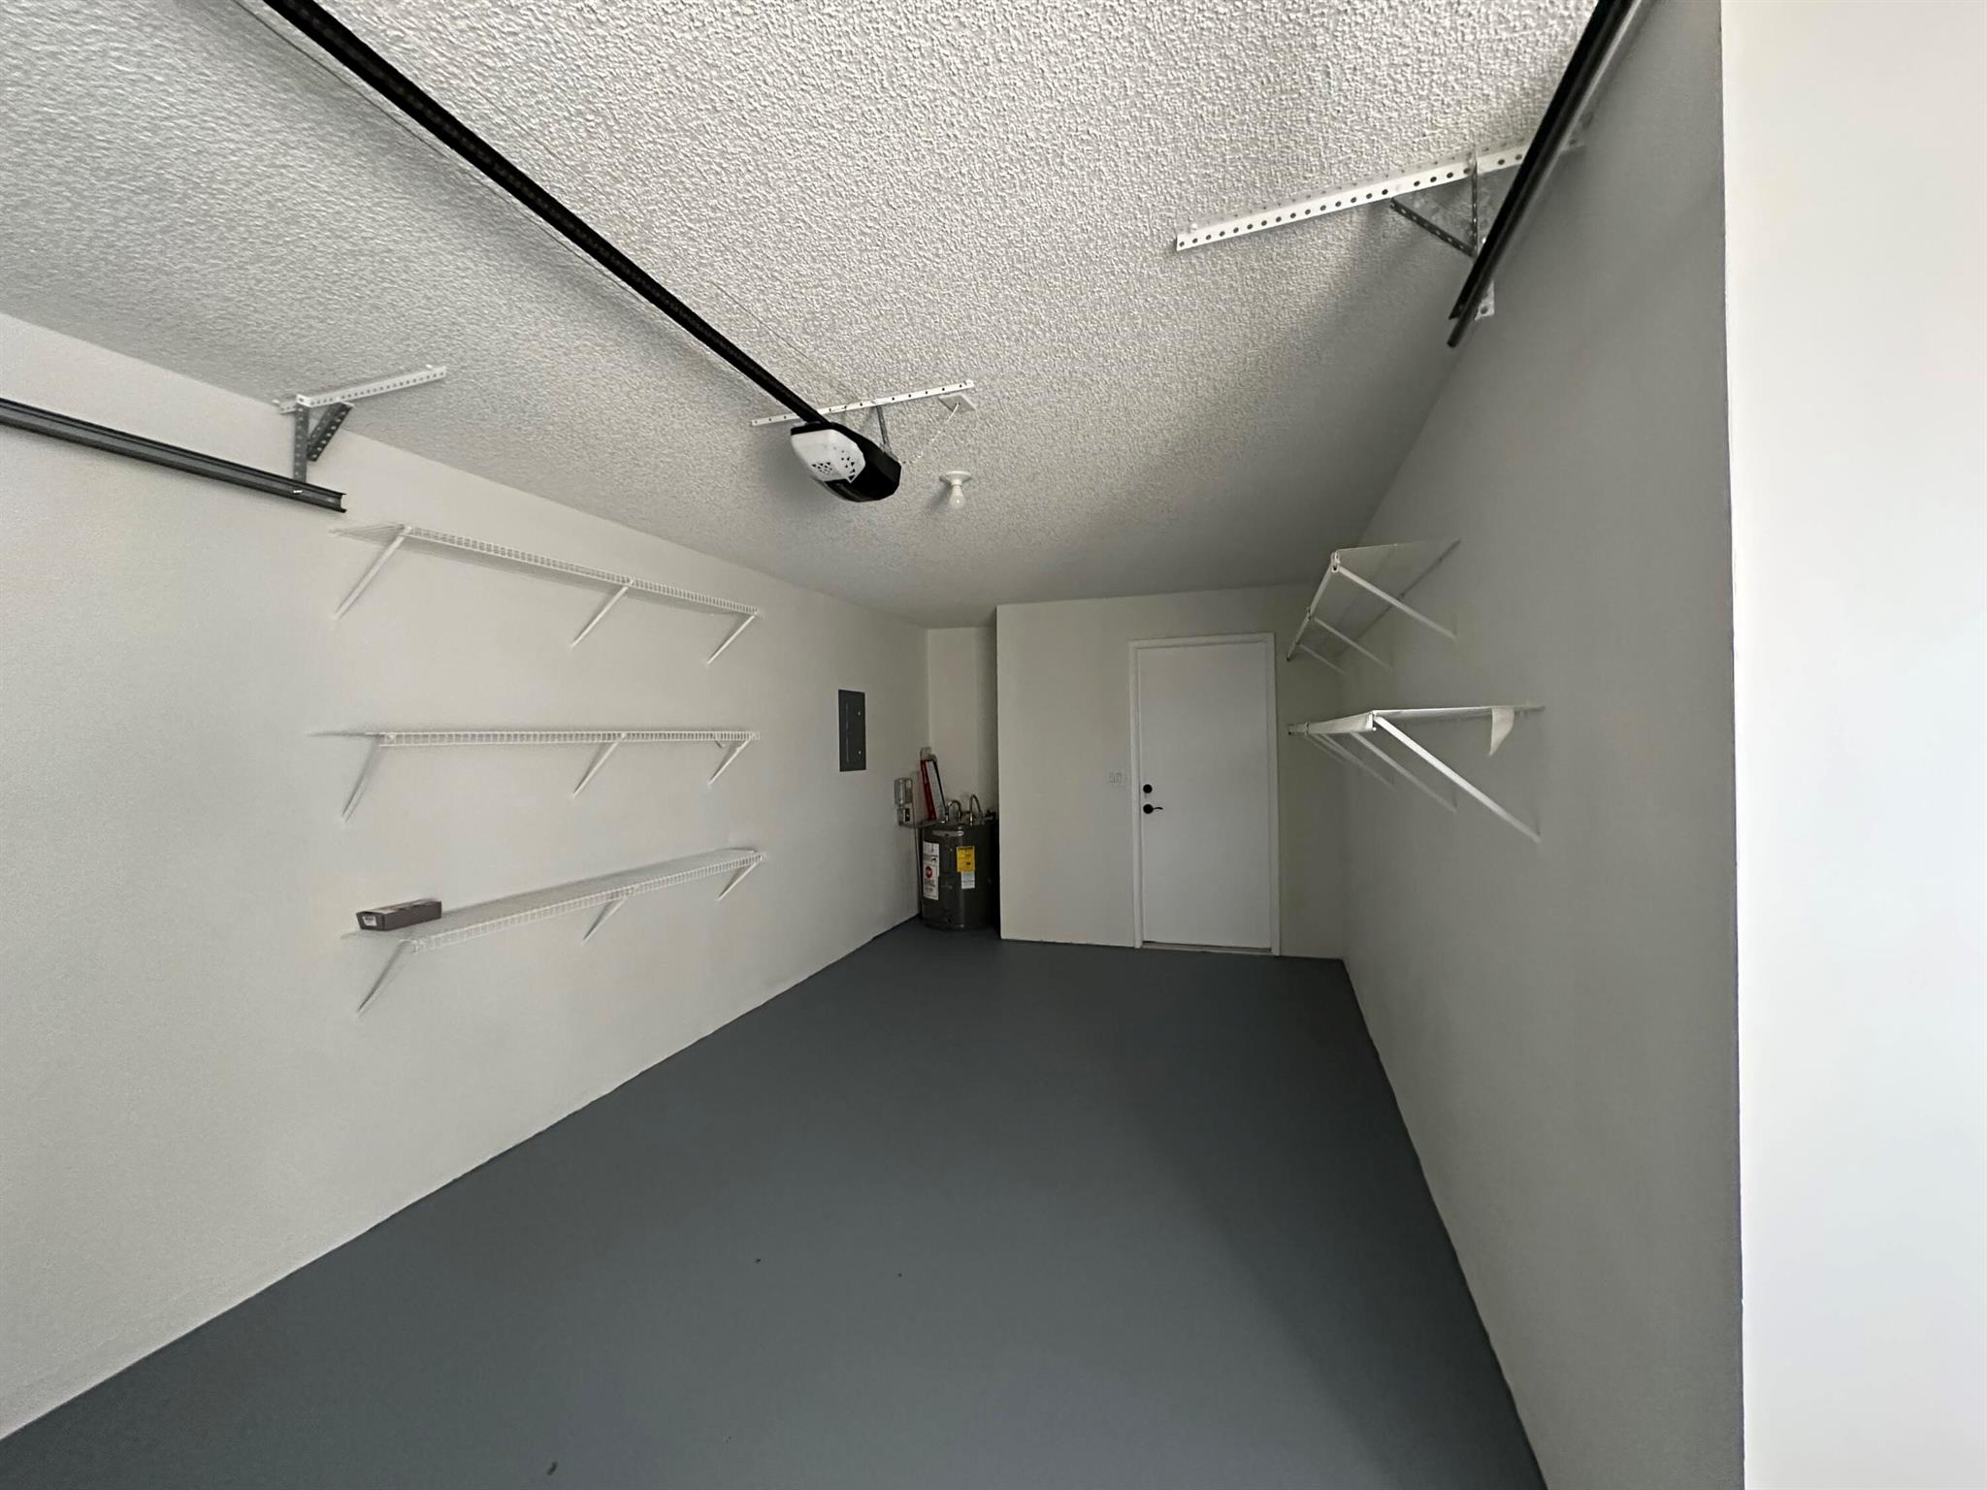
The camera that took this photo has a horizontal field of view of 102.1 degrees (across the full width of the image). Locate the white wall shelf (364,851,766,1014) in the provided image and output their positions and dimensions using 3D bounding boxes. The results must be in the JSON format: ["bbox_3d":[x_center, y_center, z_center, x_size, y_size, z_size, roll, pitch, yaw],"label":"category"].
[{"bbox_3d":[-1.533,0.680,3.169,0.320,0.255,1.750,-1,0,18],"label":"white wall shelf"}]

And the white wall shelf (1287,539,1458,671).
[{"bbox_3d":[1.524,-0.416,3.548,0.312,0.255,3.060,-1,0,18],"label":"white wall shelf"}]

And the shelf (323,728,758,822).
[{"bbox_3d":[-1.555,0.084,3.136,0.320,0.258,1.770,-1,0,18],"label":"shelf"}]

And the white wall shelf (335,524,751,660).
[{"bbox_3d":[-1.556,-0.520,3.159,0.315,0.255,1.750,-1,0,18],"label":"white wall shelf"}]

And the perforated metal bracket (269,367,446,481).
[{"bbox_3d":[-1.679,-0.822,2.120,0.630,0.250,0.065,-1,0,18],"label":"perforated metal bracket"}]

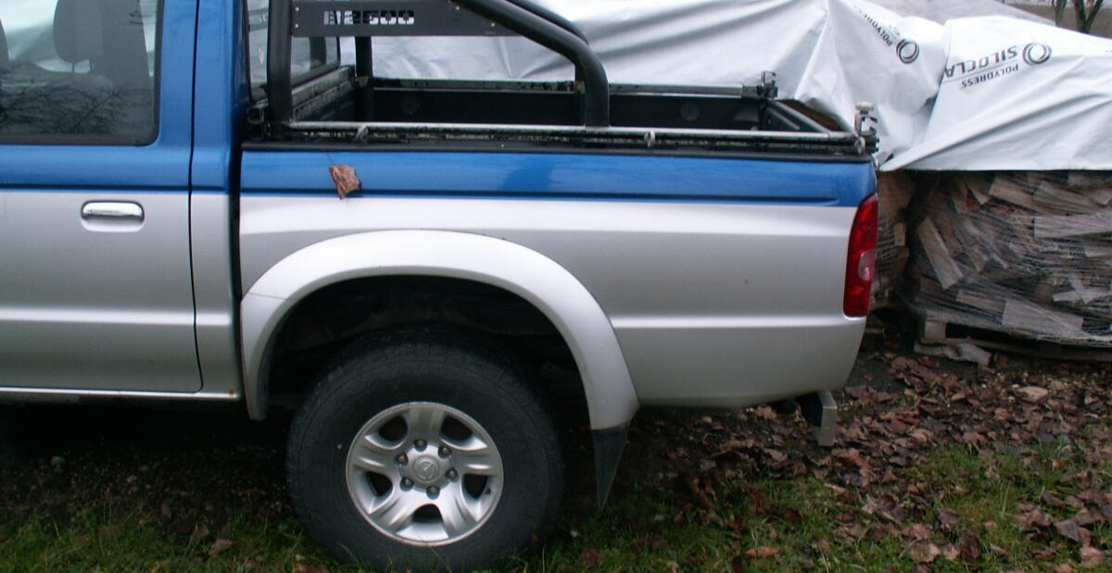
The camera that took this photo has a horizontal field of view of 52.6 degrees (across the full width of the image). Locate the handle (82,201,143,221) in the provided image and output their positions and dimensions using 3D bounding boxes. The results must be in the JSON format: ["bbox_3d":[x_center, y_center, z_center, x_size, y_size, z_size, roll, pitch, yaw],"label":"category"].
[{"bbox_3d":[-1.088,-0.185,2.764,0.152,0.050,0.045,1,15,0],"label":"handle"}]

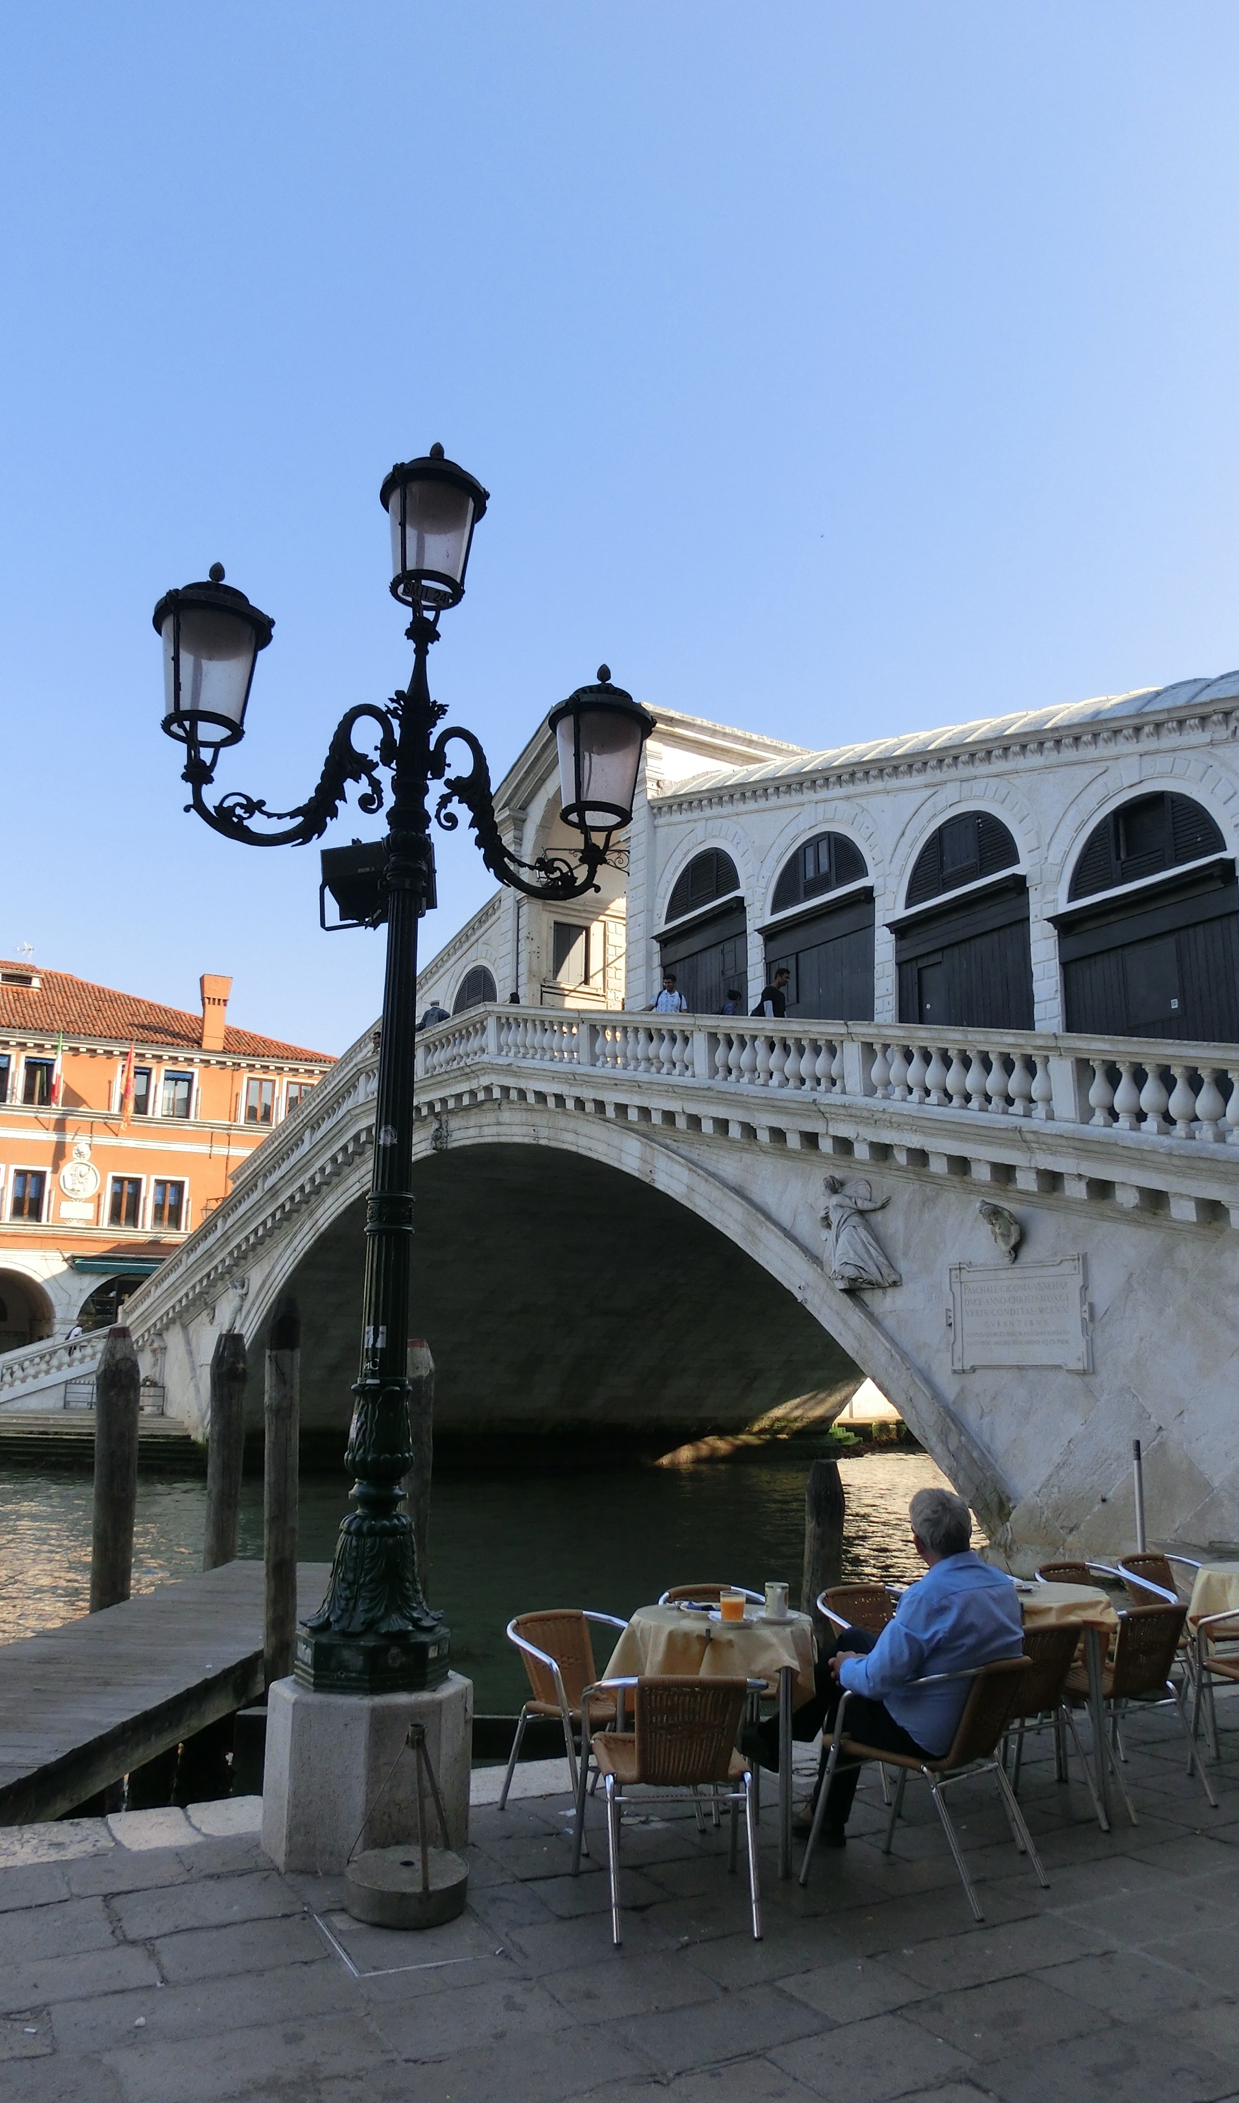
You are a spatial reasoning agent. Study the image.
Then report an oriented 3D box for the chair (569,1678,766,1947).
[{"bbox_3d":[0.141,2.347,4.702,0.560,0.735,0.590,2,-13,-8],"label":"chair"}]

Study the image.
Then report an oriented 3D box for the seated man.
[{"bbox_3d":[0.930,2.142,5.017,0.820,1.260,0.600,-10,-17,41],"label":"seated man"}]

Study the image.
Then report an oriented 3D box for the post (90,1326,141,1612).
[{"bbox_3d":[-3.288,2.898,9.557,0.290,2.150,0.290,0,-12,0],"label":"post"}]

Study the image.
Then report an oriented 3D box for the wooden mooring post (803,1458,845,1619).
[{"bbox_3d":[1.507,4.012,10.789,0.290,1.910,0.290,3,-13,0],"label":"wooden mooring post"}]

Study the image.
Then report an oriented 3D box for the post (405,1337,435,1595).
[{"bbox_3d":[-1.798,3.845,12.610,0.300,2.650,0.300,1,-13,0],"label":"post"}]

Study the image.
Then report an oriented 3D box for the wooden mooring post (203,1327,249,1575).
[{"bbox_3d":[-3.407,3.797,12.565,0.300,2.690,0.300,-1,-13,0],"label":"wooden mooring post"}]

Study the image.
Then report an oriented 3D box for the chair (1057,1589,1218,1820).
[{"bbox_3d":[1.940,2.551,5.753,0.560,0.730,0.590,9,-15,-31],"label":"chair"}]

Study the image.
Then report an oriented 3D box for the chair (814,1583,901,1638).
[{"bbox_3d":[1.165,2.615,6.006,0.560,0.730,0.590,9,-15,-31],"label":"chair"}]

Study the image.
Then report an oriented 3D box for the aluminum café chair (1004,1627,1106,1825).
[{"bbox_3d":[1.442,2.509,5.517,0.560,0.730,0.590,9,-15,-30],"label":"aluminum café chair"}]

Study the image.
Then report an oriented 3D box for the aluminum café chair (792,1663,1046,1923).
[{"bbox_3d":[1.020,2.382,4.874,0.590,0.730,0.560,-10,-17,41],"label":"aluminum café chair"}]

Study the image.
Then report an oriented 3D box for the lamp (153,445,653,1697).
[{"bbox_3d":[-0.806,-0.152,5.560,2.180,4.800,0.580,8,-14,-34],"label":"lamp"}]

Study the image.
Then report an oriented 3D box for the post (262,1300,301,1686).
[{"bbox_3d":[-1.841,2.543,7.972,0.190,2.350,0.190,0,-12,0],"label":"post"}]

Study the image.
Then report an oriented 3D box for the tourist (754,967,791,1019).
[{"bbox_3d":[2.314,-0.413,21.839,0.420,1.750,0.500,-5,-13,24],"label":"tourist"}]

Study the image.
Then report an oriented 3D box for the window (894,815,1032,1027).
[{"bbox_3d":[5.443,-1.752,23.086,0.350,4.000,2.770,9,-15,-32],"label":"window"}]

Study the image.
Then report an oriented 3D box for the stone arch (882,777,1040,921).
[{"bbox_3d":[5.141,-3.243,22.157,0.350,1.800,3.200,9,-15,-30],"label":"stone arch"}]

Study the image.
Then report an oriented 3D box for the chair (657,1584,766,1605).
[{"bbox_3d":[0.477,2.650,6.039,0.560,0.735,0.590,8,-15,-30],"label":"chair"}]

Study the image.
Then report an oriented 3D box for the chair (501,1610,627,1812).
[{"bbox_3d":[-0.082,2.538,5.570,0.560,0.735,0.590,10,-16,-36],"label":"chair"}]

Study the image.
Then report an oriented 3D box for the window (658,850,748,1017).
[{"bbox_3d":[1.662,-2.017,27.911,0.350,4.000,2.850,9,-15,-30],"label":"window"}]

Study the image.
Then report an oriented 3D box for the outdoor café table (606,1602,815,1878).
[{"bbox_3d":[0.335,2.461,5.282,0.730,0.760,0.730,2,-13,-5],"label":"outdoor café table"}]

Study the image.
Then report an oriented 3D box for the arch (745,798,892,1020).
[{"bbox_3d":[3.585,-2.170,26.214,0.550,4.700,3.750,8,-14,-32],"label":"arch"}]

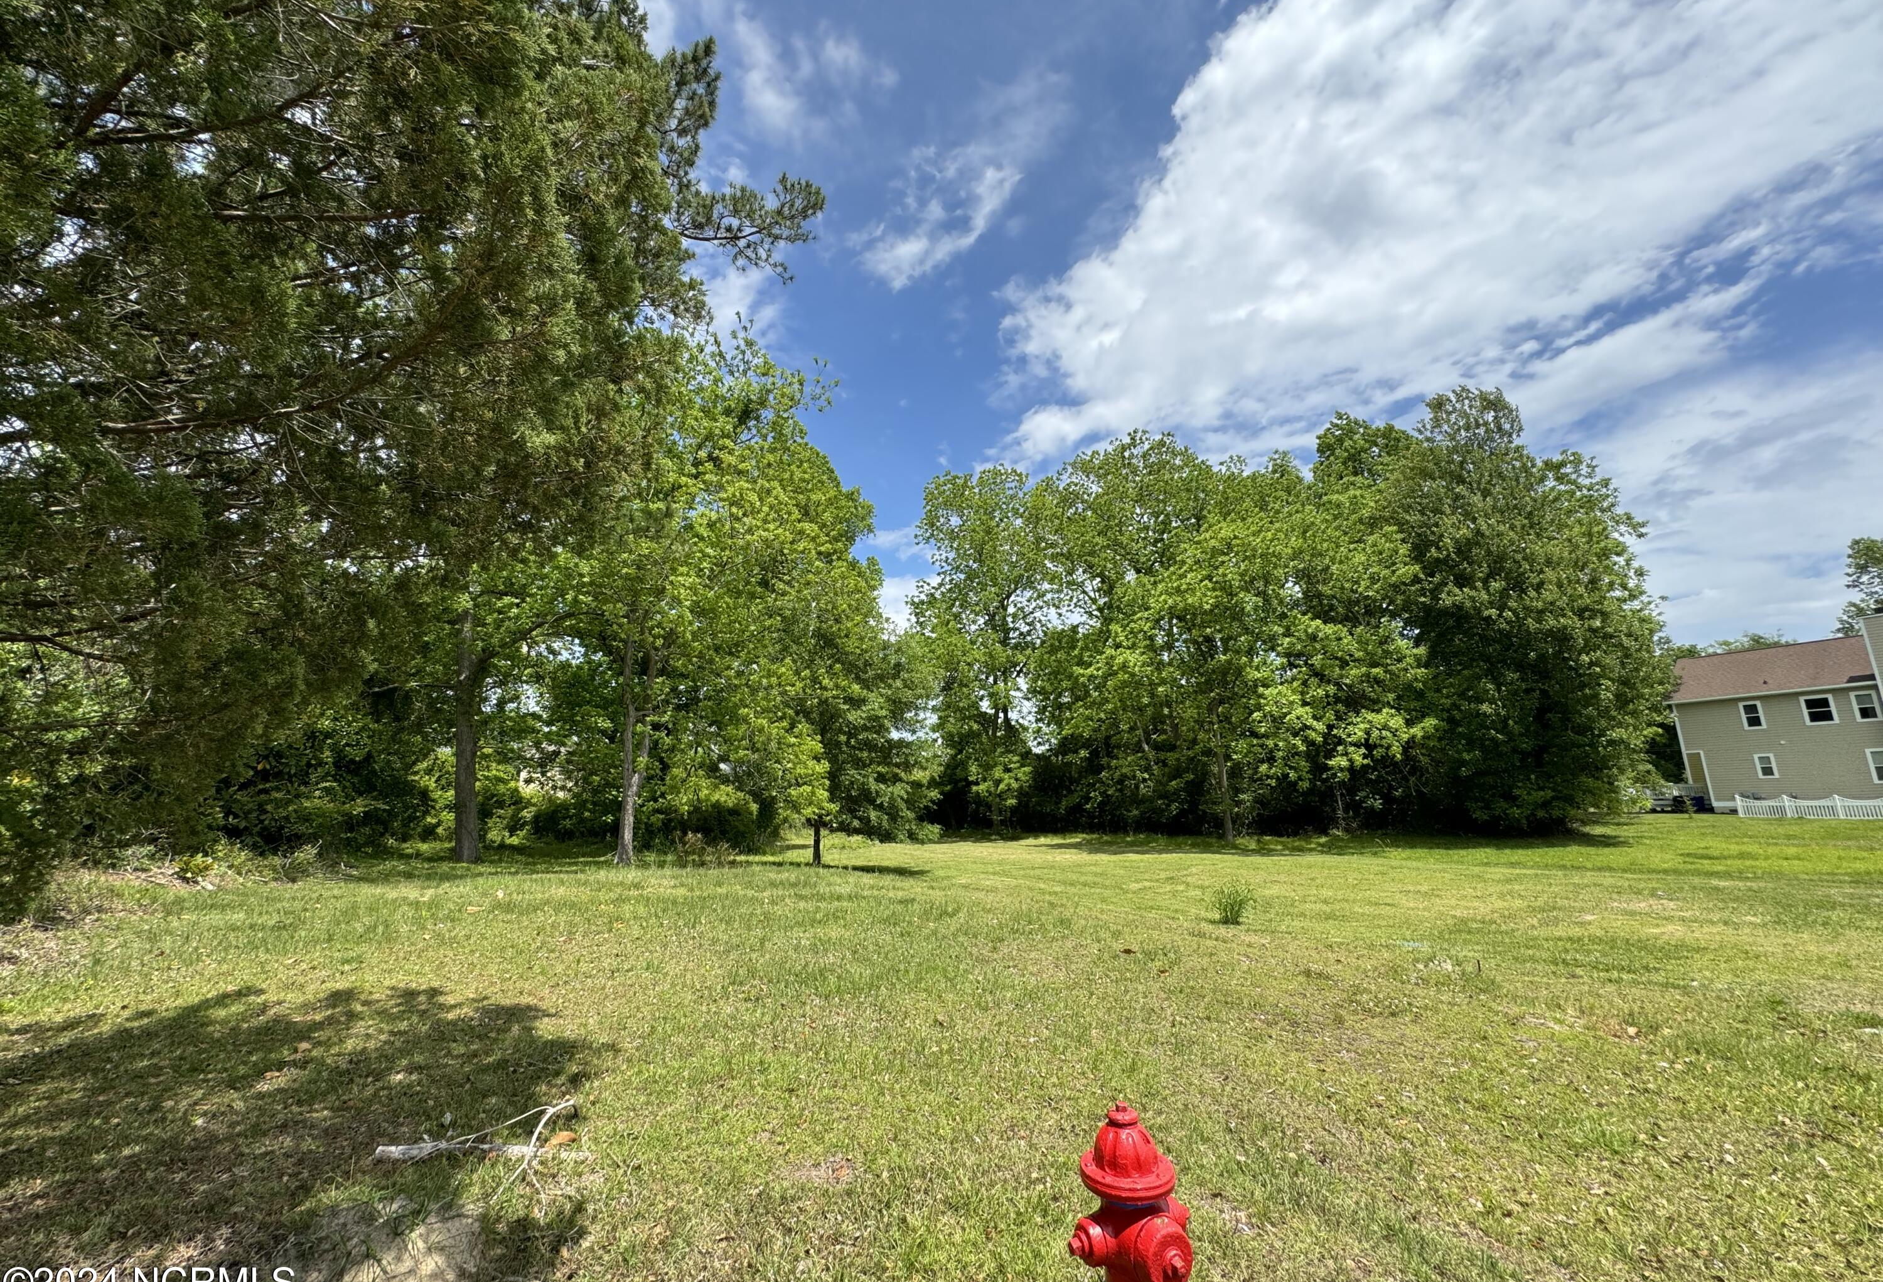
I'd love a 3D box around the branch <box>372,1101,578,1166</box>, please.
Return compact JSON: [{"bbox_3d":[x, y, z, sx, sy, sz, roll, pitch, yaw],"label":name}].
[{"bbox_3d":[-2.324,2.442,3.731,0.930,0.180,0.400,-2,-12,0],"label":"branch"}]

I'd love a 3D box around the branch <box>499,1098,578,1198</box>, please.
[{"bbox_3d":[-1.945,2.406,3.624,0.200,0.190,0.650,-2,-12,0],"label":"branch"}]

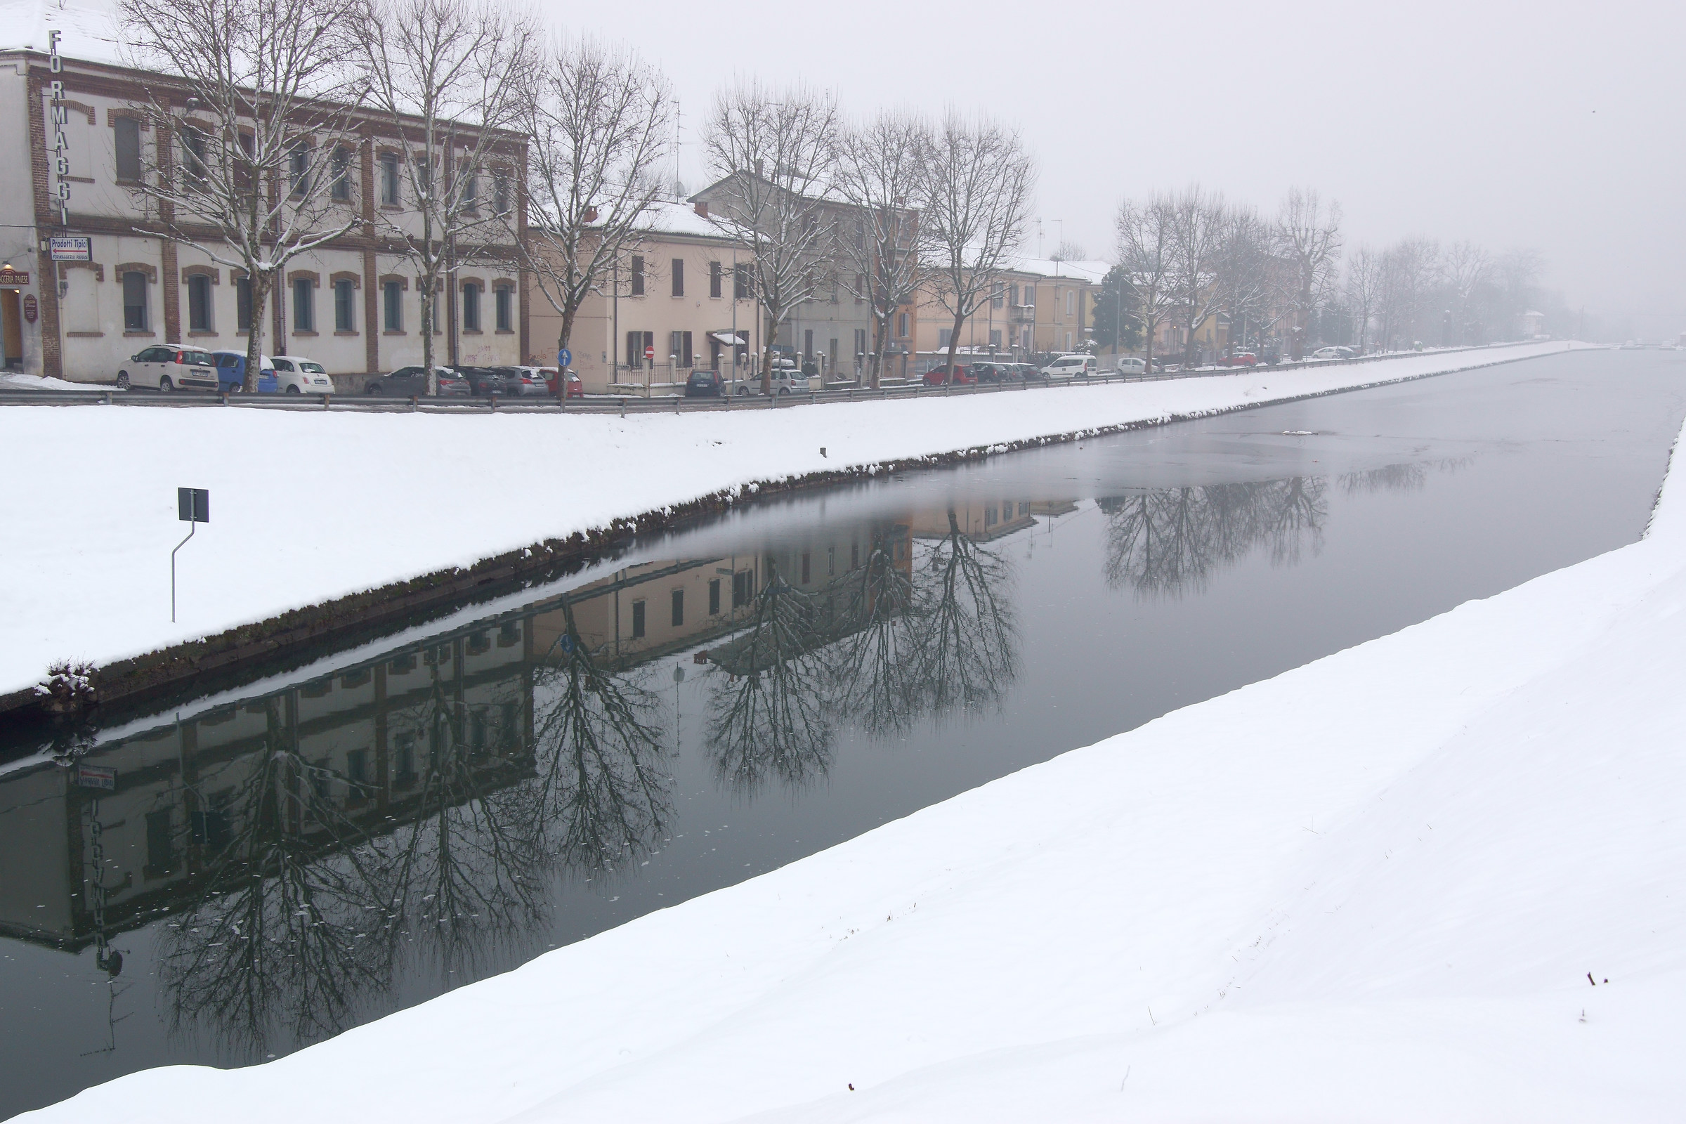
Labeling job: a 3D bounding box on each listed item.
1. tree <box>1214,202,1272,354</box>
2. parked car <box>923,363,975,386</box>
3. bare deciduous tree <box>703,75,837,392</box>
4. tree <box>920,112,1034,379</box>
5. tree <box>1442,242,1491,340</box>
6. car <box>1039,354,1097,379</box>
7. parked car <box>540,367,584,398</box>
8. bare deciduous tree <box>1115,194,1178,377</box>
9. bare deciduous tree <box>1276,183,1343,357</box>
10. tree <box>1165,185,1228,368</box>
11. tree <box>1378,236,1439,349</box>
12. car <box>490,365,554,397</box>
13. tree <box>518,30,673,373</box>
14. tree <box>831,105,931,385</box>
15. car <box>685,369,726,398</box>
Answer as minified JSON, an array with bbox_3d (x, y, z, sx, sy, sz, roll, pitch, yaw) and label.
[{"bbox_3d":[41.064,-28.339,174.492,6.080,16.510,6.080,3,9,13],"label":"tree"},{"bbox_3d":[7.004,-12.053,110.000,1.640,1.480,3.550,-6,11,-40],"label":"parked car"},{"bbox_3d":[-3.790,-16.510,87.361,7.080,16.000,7.080,0,8,-3],"label":"bare deciduous tree"},{"bbox_3d":[8.675,-19.917,109.020,7.360,17.540,7.360,1,8,4],"label":"tree"},{"bbox_3d":[123.934,-52.949,335.000,9.800,21.200,9.800,4,9,20],"label":"tree"},{"bbox_3d":[18.266,-15.613,135.949,4.390,1.860,1.830,7,10,34],"label":"car"},{"bbox_3d":[-13.090,-7.606,73.000,3.600,1.500,1.600,6,10,31],"label":"parked car"},{"bbox_3d":[26.783,-24.300,148.729,5.420,15.590,5.420,2,8,10],"label":"bare deciduous tree"},{"bbox_3d":[56.251,-34.645,203.725,8.080,20.870,8.080,3,9,15],"label":"bare deciduous tree"},{"bbox_3d":[33.775,-27.011,161.000,6.000,17.600,6.000,3,9,12],"label":"tree"},{"bbox_3d":[94.632,-44.670,282.000,10.000,19.300,10.000,4,9,18],"label":"tree"},{"bbox_3d":[-14.395,-7.413,71.000,4.150,1.560,1.740,6,10,30],"label":"car"},{"bbox_3d":[-10.344,-13.925,69.500,6.500,15.100,6.500,0,8,-9],"label":"tree"},{"bbox_3d":[2.321,-18.091,99.218,5.750,16.180,5.750,1,8,1],"label":"tree"},{"bbox_3d":[-6.686,-8.511,81.500,1.690,1.460,3.920,-1,8,-11],"label":"car"}]

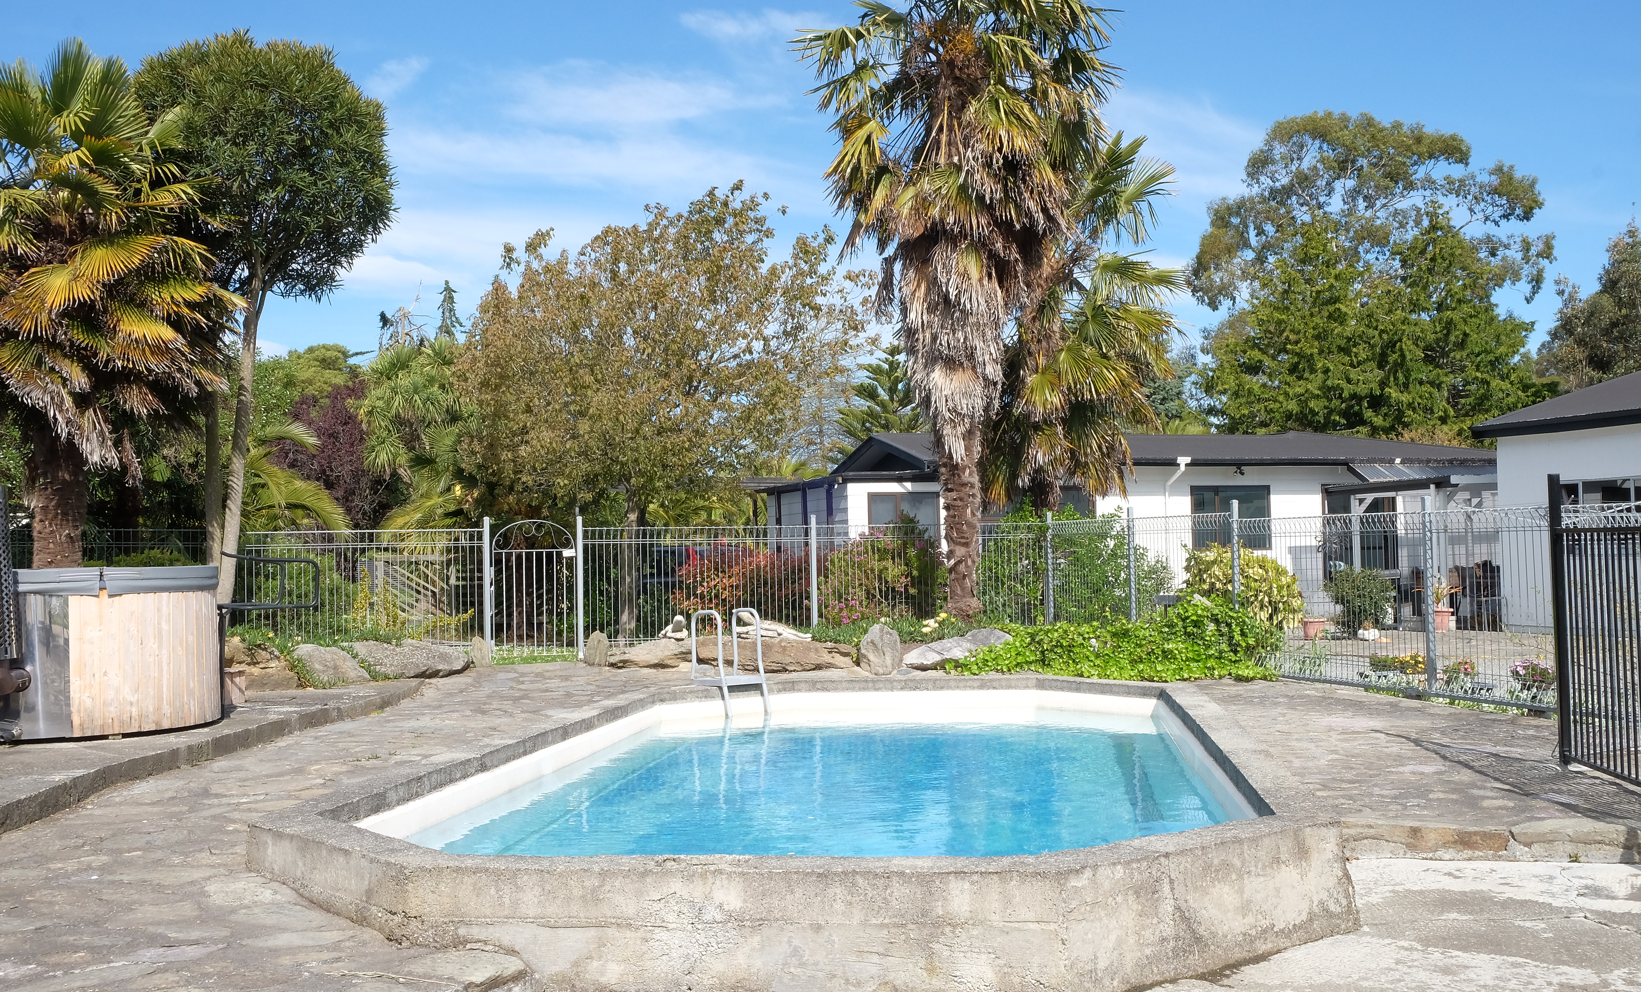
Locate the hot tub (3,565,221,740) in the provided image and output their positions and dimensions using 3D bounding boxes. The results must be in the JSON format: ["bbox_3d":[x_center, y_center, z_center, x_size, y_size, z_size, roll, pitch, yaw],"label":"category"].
[{"bbox_3d":[-4.878,0.949,10.512,1.980,1.000,1.980,-1,-2,0],"label":"hot tub"}]

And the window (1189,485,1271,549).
[{"bbox_3d":[6.100,0.324,24.400,1.200,0.970,0.100,-1,-2,3],"label":"window"}]

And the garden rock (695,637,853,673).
[{"bbox_3d":[-0.411,1.394,14.412,1.350,0.287,0.600,-1,-2,0],"label":"garden rock"}]

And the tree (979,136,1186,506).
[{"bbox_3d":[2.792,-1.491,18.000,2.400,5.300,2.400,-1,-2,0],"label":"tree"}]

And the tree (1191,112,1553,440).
[{"bbox_3d":[14.814,-3.878,44.147,9.500,12.983,9.000,-1,-2,0],"label":"tree"}]

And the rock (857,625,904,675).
[{"bbox_3d":[0.547,1.398,14.900,0.400,0.460,0.280,-1,-2,0],"label":"rock"}]

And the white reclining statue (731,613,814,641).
[{"bbox_3d":[-0.425,1.140,14.300,0.700,0.250,0.280,-1,-2,0],"label":"white reclining statue"}]

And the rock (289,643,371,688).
[{"bbox_3d":[-3.964,1.372,13.263,0.620,0.318,0.450,-1,-2,0],"label":"rock"}]

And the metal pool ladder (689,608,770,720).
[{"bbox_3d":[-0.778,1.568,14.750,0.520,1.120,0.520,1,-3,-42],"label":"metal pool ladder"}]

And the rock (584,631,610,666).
[{"bbox_3d":[-2.075,1.429,15.262,0.250,0.304,0.200,-1,-2,0],"label":"rock"}]

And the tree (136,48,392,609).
[{"bbox_3d":[-5.080,-1.442,15.000,2.400,5.600,2.400,-1,-2,0],"label":"tree"}]

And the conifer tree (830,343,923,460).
[{"bbox_3d":[1.600,-0.640,39.000,3.200,6.300,3.200,-1,-2,0],"label":"conifer tree"}]

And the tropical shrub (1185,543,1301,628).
[{"bbox_3d":[3.792,0.939,14.776,1.050,1.024,1.000,-1,-2,0],"label":"tropical shrub"}]

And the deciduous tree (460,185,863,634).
[{"bbox_3d":[-2.088,-1.119,21.549,5.100,5.988,4.800,-1,-2,0],"label":"deciduous tree"}]

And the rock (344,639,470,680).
[{"bbox_3d":[-3.793,1.499,15.100,1.080,0.380,0.580,0,-2,-18],"label":"rock"}]

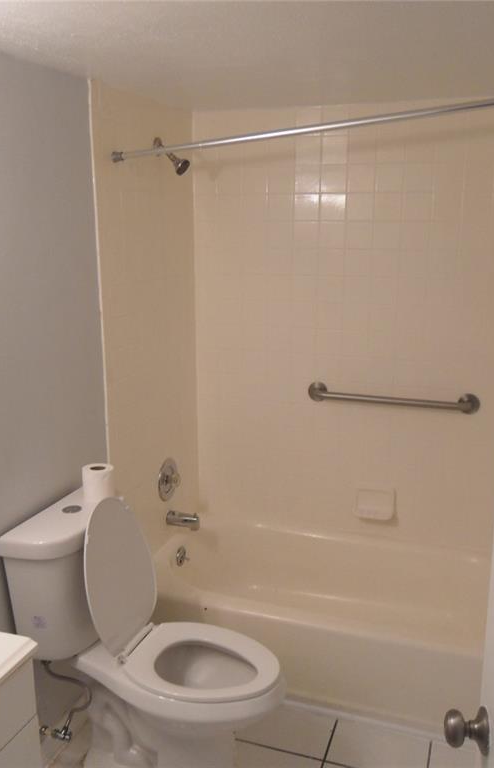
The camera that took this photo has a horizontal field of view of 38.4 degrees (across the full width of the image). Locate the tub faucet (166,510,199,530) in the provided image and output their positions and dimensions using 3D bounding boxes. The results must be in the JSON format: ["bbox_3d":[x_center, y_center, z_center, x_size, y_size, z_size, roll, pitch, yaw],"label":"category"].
[{"bbox_3d":[-0.264,0.577,3.009,0.138,0.072,0.055,5,16,19],"label":"tub faucet"}]

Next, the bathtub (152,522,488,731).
[{"bbox_3d":[0.366,0.885,2.788,1.520,0.325,0.757,5,16,19],"label":"bathtub"}]

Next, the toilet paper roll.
[{"bbox_3d":[-0.452,0.307,2.177,0.097,0.105,0.097,5,16,19],"label":"toilet paper roll"}]

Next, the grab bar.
[{"bbox_3d":[0.575,0.063,2.868,0.695,0.082,0.077,5,16,19],"label":"grab bar"}]

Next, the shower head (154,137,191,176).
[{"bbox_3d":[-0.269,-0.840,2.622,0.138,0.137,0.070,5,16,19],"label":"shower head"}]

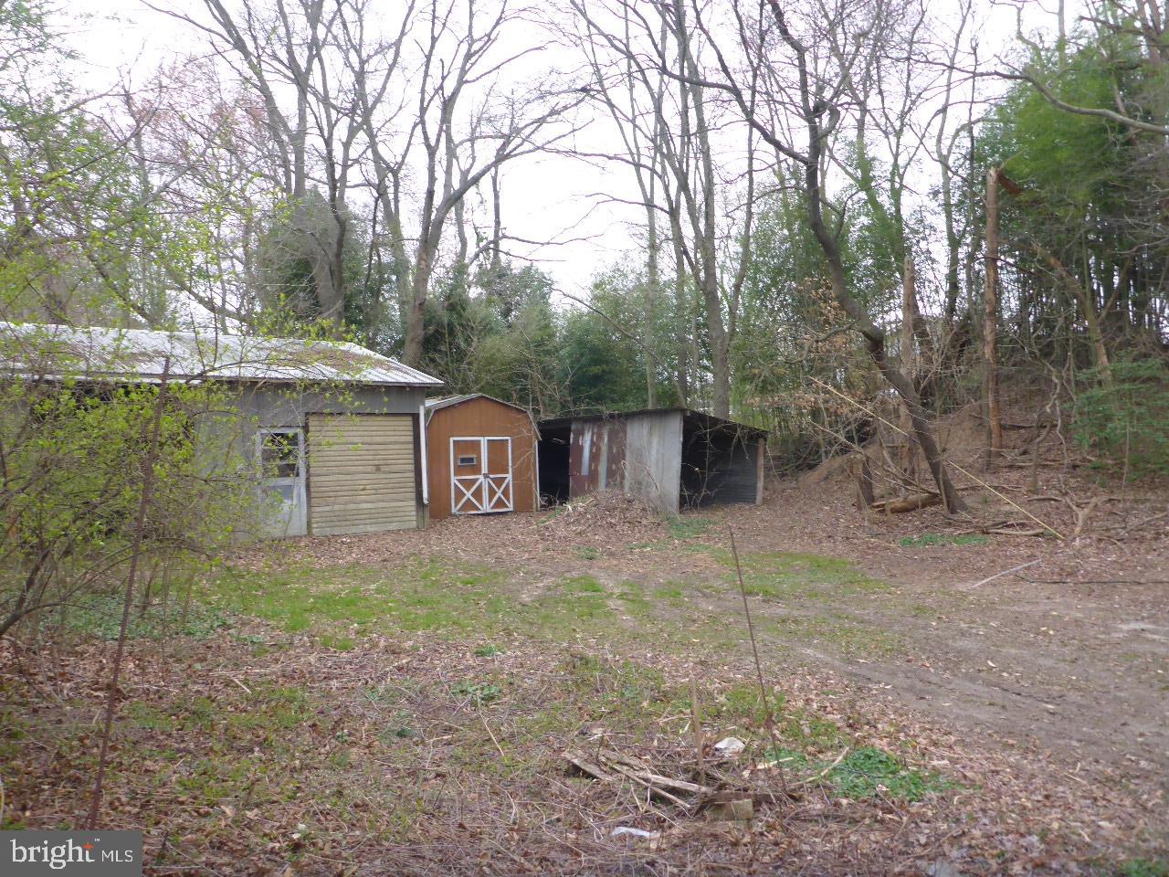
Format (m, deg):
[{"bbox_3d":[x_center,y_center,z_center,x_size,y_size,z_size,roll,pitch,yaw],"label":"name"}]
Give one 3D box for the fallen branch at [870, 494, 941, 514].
[{"bbox_3d":[7.250,1.460,21.300,2.100,0.320,0.350,-1,2,-27],"label":"fallen branch"}]

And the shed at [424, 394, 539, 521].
[{"bbox_3d":[-3.000,0.340,22.300,2.850,2.750,2.900,-1,2,-30],"label":"shed"}]

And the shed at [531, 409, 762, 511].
[{"bbox_3d":[1.600,0.450,24.800,4.800,2.400,3.700,1,2,40],"label":"shed"}]

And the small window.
[{"bbox_3d":[-5.590,0.310,17.400,0.690,0.870,0.070,-1,2,-32],"label":"small window"}]

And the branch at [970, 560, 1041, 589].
[{"bbox_3d":[5.030,1.620,11.300,2.000,0.080,0.100,-1,2,-44],"label":"branch"}]

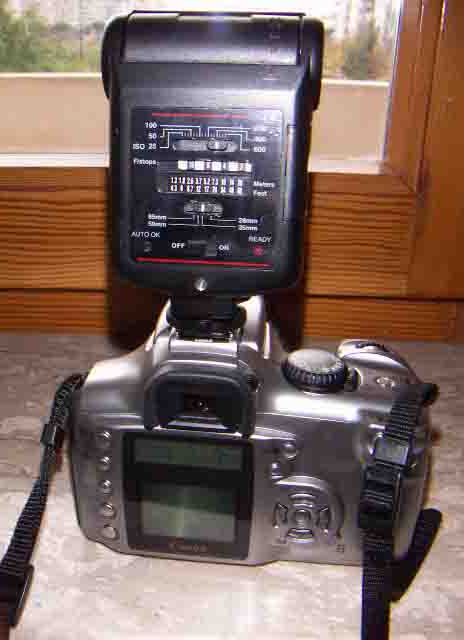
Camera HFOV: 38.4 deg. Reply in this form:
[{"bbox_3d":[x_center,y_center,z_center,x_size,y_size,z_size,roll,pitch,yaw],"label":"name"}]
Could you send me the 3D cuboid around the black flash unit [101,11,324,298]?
[{"bbox_3d":[-0.005,-0.062,0.259,0.072,0.104,0.078,3,25,3],"label":"black flash unit"}]

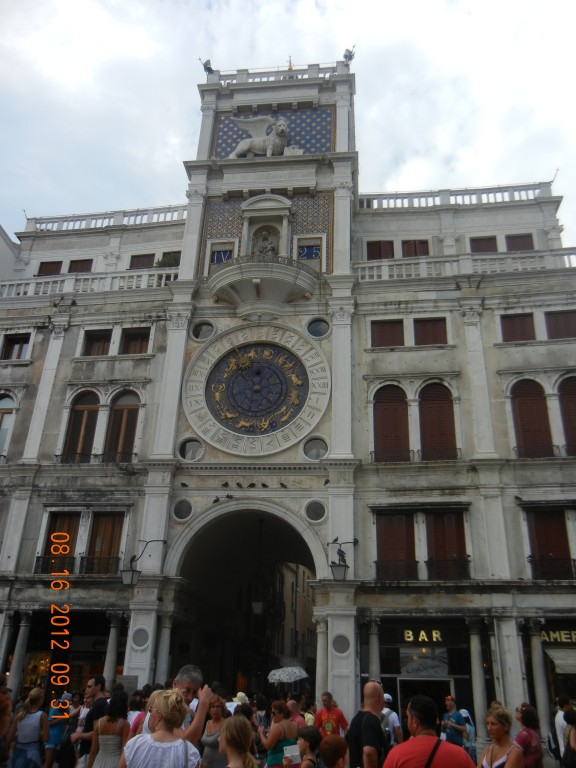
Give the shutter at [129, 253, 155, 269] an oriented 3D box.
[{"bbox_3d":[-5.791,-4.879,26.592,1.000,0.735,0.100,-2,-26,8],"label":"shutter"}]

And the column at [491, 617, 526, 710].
[{"bbox_3d":[5.382,7.211,15.995,0.560,2.950,0.500,-2,-25,9],"label":"column"}]

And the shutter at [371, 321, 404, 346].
[{"bbox_3d":[3.058,-1.495,20.404,0.990,0.920,0.100,-2,-25,9],"label":"shutter"}]

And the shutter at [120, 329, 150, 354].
[{"bbox_3d":[-5.189,-1.449,22.621,0.994,1.015,0.120,-2,-26,8],"label":"shutter"}]

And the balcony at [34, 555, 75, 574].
[{"bbox_3d":[-6.999,5.446,20.035,1.249,0.560,0.250,-2,-25,8],"label":"balcony"}]

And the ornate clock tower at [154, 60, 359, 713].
[{"bbox_3d":[-0.524,-0.606,25.069,6.704,25.623,6.000,-2,-25,8],"label":"ornate clock tower"}]

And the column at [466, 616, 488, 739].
[{"bbox_3d":[4.778,7.328,16.668,0.410,2.888,0.410,-2,-26,8],"label":"column"}]

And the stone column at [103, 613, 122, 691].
[{"bbox_3d":[-4.673,7.425,17.258,0.420,2.870,0.420,-2,-25,9],"label":"stone column"}]

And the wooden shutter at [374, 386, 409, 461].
[{"bbox_3d":[3.175,1.208,20.610,1.013,2.559,0.100,-2,-25,8],"label":"wooden shutter"}]

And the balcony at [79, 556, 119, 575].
[{"bbox_3d":[-5.595,5.400,19.836,1.240,0.540,0.250,-2,-25,8],"label":"balcony"}]

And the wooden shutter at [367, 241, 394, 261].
[{"bbox_3d":[3.501,-5.001,25.101,0.996,0.971,0.100,-2,-26,8],"label":"wooden shutter"}]

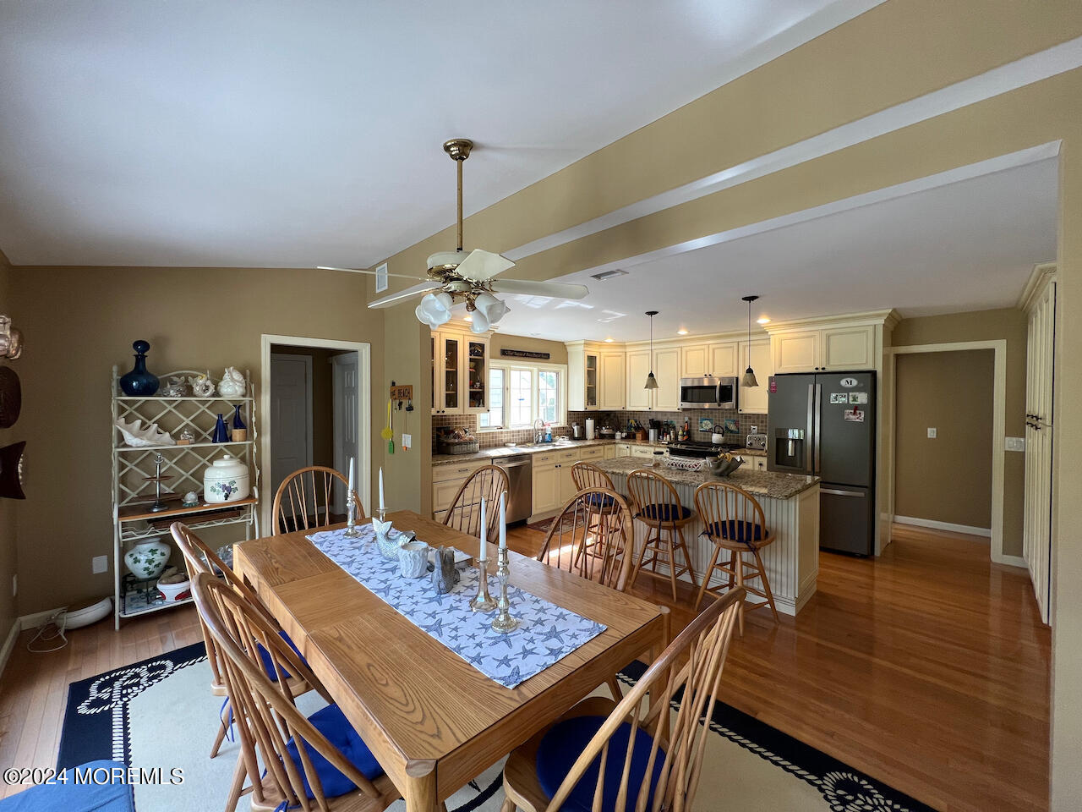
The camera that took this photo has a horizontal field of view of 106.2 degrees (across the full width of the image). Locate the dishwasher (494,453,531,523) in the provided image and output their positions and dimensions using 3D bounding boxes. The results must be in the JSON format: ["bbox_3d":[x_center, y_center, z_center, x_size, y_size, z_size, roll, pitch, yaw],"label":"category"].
[{"bbox_3d":[-0.537,1.038,5.064,0.602,0.865,0.620,-1,1,-43],"label":"dishwasher"}]

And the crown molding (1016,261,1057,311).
[{"bbox_3d":[3.847,-0.851,3.155,1.720,0.140,0.130,-1,2,-43],"label":"crown molding"}]

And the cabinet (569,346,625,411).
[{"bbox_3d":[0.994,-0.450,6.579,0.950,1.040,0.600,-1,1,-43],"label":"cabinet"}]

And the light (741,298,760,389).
[{"bbox_3d":[1.813,-0.550,3.528,0.155,0.769,0.155,-1,1,-43],"label":"light"}]

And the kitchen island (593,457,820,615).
[{"bbox_3d":[1.375,1.050,3.739,0.900,0.915,1.840,-1,2,-45],"label":"kitchen island"}]

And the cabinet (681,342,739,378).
[{"bbox_3d":[2.401,-0.619,5.639,0.760,0.440,0.330,1,2,44],"label":"cabinet"}]

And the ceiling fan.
[{"bbox_3d":[-0.385,-0.815,1.950,1.220,0.910,1.220,1,2,44],"label":"ceiling fan"}]

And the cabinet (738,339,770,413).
[{"bbox_3d":[2.841,-0.364,5.222,0.460,0.940,0.330,1,2,44],"label":"cabinet"}]

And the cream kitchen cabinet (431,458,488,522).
[{"bbox_3d":[-1.038,1.043,4.598,0.764,0.870,0.620,-1,1,-43],"label":"cream kitchen cabinet"}]

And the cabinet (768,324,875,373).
[{"bbox_3d":[3.200,-0.595,4.569,0.940,0.460,0.600,1,2,44],"label":"cabinet"}]

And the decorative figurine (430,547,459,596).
[{"bbox_3d":[-0.406,0.684,1.710,0.115,0.166,0.095,0,1,-6],"label":"decorative figurine"}]

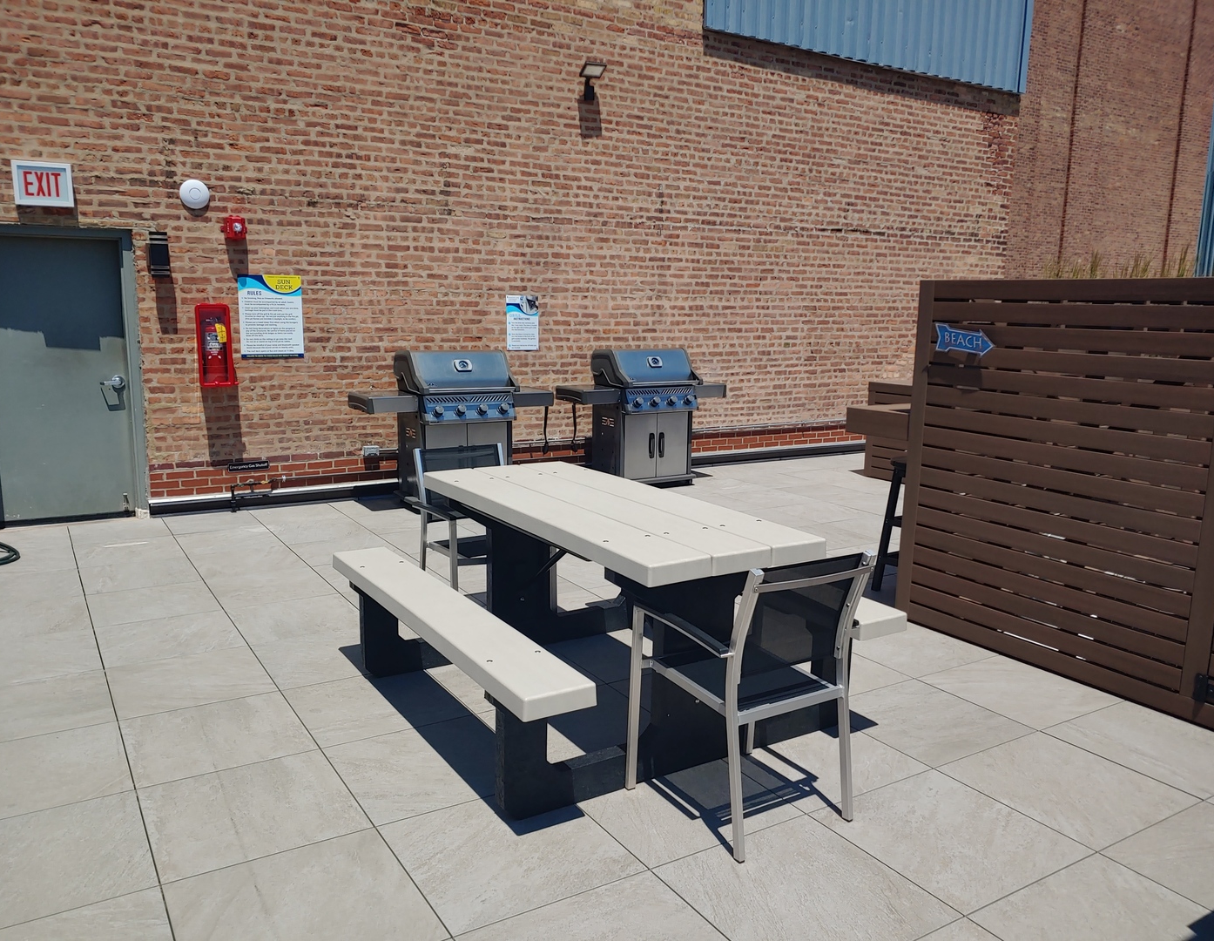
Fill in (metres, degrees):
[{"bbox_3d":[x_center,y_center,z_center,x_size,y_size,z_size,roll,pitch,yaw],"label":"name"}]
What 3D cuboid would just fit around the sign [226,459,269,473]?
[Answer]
[{"bbox_3d":[-2.739,-0.028,6.926,0.292,0.074,0.010,-4,11,-31],"label":"sign"}]

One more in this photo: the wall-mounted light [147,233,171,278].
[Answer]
[{"bbox_3d":[-3.192,-1.540,6.457,0.122,0.310,0.130,-5,11,-32],"label":"wall-mounted light"}]

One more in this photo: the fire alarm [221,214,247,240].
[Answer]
[{"bbox_3d":[-2.750,-1.794,6.699,0.155,0.160,0.090,-5,11,-32],"label":"fire alarm"}]

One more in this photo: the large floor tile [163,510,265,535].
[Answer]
[{"bbox_3d":[-2.868,0.391,6.602,0.600,0.024,0.600,-4,11,-33],"label":"large floor tile"}]

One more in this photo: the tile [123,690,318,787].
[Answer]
[{"bbox_3d":[-1.483,1.015,3.446,0.605,0.020,0.605,-5,11,-32],"label":"tile"}]

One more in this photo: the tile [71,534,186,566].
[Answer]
[{"bbox_3d":[-3.070,0.529,5.823,0.605,0.020,0.605,-5,11,-34],"label":"tile"}]

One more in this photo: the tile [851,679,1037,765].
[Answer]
[{"bbox_3d":[1.257,0.997,3.604,0.605,0.020,0.605,-4,11,-31],"label":"tile"}]

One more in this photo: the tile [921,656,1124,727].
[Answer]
[{"bbox_3d":[1.774,0.953,3.897,0.600,0.024,0.600,-5,11,-30],"label":"tile"}]

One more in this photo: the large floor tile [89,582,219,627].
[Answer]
[{"bbox_3d":[-2.461,0.727,4.920,0.605,0.020,0.605,-5,11,-32],"label":"large floor tile"}]

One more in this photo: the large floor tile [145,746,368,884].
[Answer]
[{"bbox_3d":[-1.129,1.086,2.885,0.600,0.024,0.600,-4,11,-33],"label":"large floor tile"}]

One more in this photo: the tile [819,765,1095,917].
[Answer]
[{"bbox_3d":[1.053,1.131,2.805,0.600,0.024,0.600,-5,11,-30],"label":"tile"}]

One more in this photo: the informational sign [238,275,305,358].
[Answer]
[{"bbox_3d":[-2.595,-1.190,7.004,0.470,0.630,0.010,-5,11,-33],"label":"informational sign"}]

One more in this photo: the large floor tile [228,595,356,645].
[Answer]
[{"bbox_3d":[-1.580,0.767,4.657,0.600,0.024,0.600,-4,11,-33],"label":"large floor tile"}]

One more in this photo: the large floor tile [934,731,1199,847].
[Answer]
[{"bbox_3d":[1.569,1.086,3.105,0.605,0.020,0.605,-4,11,-31],"label":"large floor tile"}]

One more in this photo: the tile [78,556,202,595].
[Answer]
[{"bbox_3d":[-2.738,0.624,5.317,0.600,0.024,0.600,-4,11,-33],"label":"tile"}]

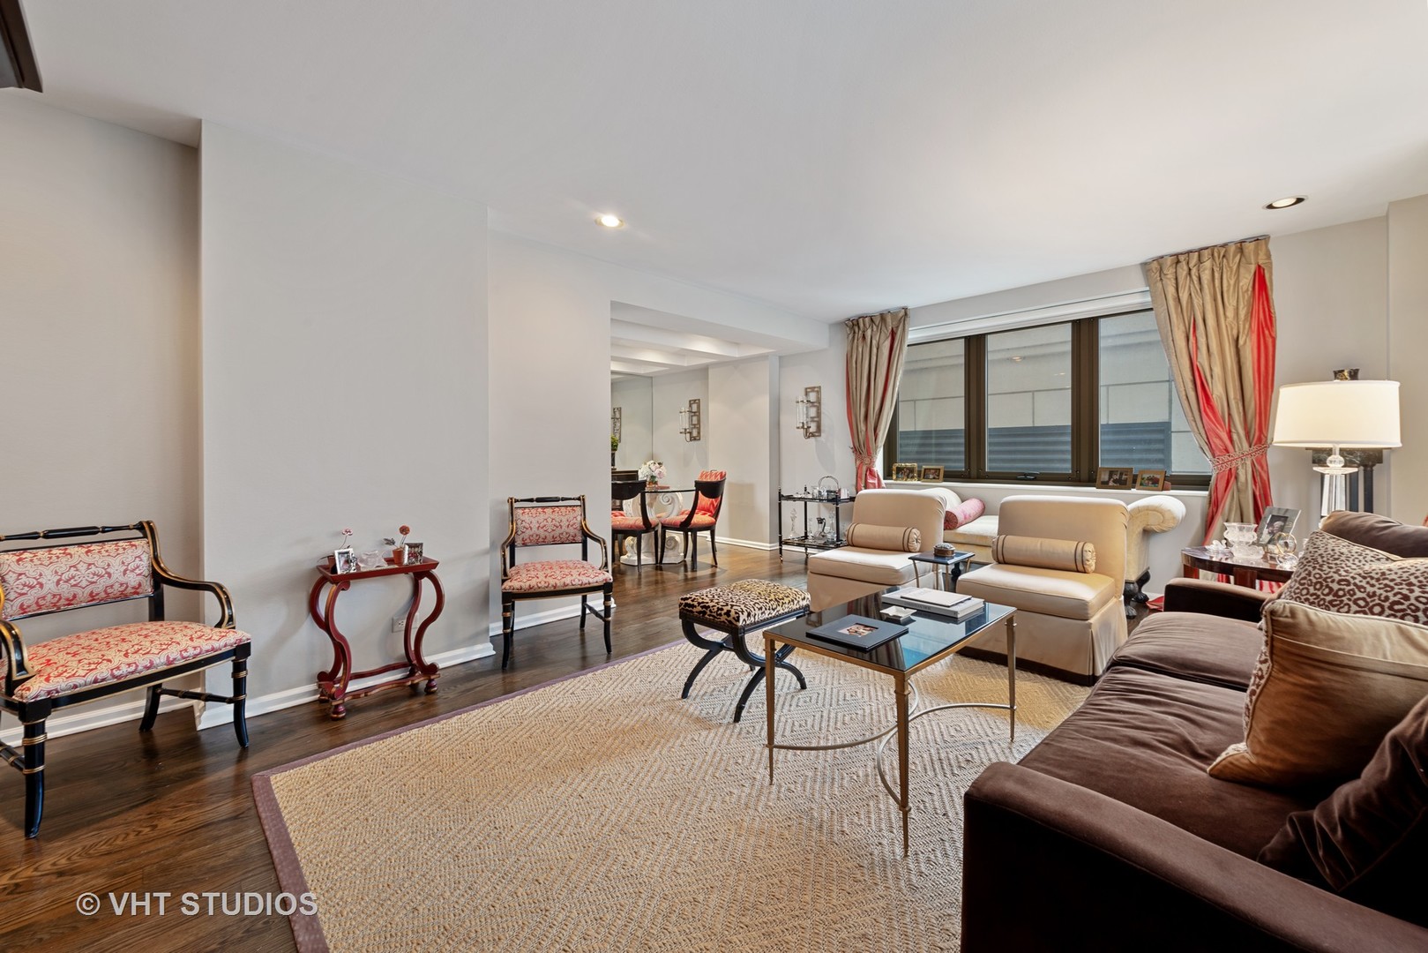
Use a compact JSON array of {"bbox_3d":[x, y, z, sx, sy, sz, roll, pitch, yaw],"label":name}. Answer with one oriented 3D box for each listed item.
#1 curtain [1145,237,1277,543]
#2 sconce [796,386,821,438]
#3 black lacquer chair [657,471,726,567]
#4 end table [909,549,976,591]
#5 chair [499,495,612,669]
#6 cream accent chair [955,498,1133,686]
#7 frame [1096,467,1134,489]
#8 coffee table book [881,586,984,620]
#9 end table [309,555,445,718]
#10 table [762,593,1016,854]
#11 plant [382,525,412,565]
[{"bbox_3d":[3.230,-0.261,3.634,0.200,2.460,0.650,-2,3,-44],"label":"curtain"},{"bbox_3d":[0.999,-0.680,5.942,0.210,0.565,0.210,-2,3,-44],"label":"sconce"},{"bbox_3d":[-0.236,0.429,5.543,0.570,0.910,0.460,2,3,45],"label":"black lacquer chair"},{"bbox_3d":[1.416,0.741,3.439,0.390,0.475,0.255,-2,3,-44],"label":"end table"},{"bbox_3d":[-0.929,0.542,3.184,0.570,0.860,0.570,-1,2,-23],"label":"chair"},{"bbox_3d":[1.903,0.557,3.226,0.810,0.860,0.660,-2,3,-44],"label":"cream accent chair"},{"bbox_3d":[2.960,0.015,4.076,0.070,0.155,0.210,-2,3,-44],"label":"frame"},{"bbox_3d":[0.867,0.498,2.208,0.235,0.032,0.310,-2,3,-44],"label":"coffee table book"},{"bbox_3d":[-1.524,0.697,2.528,0.290,0.605,0.460,2,3,45],"label":"end table"},{"bbox_3d":[0.649,0.753,1.956,0.490,0.507,0.870,2,3,45],"label":"table"},{"bbox_3d":[-1.495,0.327,2.635,0.110,0.197,0.100,-2,3,-44],"label":"plant"}]

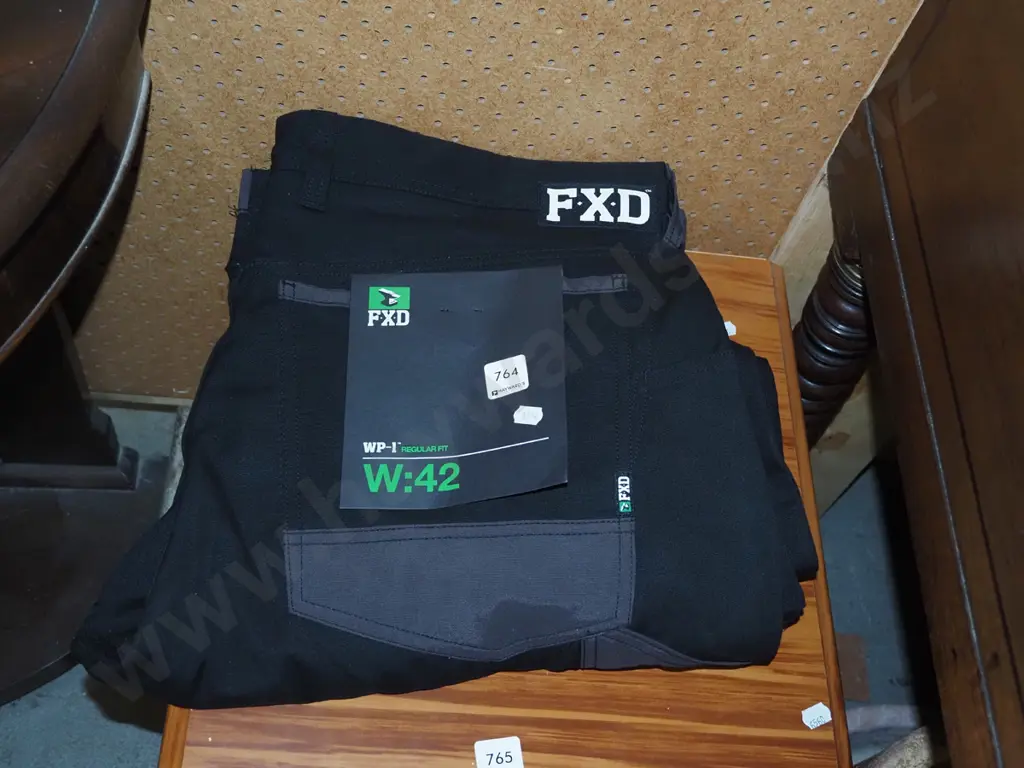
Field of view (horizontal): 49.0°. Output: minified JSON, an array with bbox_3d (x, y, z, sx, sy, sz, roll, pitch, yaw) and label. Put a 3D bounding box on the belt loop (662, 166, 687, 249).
[{"bbox_3d":[0.112,-0.123,0.781,0.010,0.017,0.059,-14,66,34],"label":"belt loop"}]

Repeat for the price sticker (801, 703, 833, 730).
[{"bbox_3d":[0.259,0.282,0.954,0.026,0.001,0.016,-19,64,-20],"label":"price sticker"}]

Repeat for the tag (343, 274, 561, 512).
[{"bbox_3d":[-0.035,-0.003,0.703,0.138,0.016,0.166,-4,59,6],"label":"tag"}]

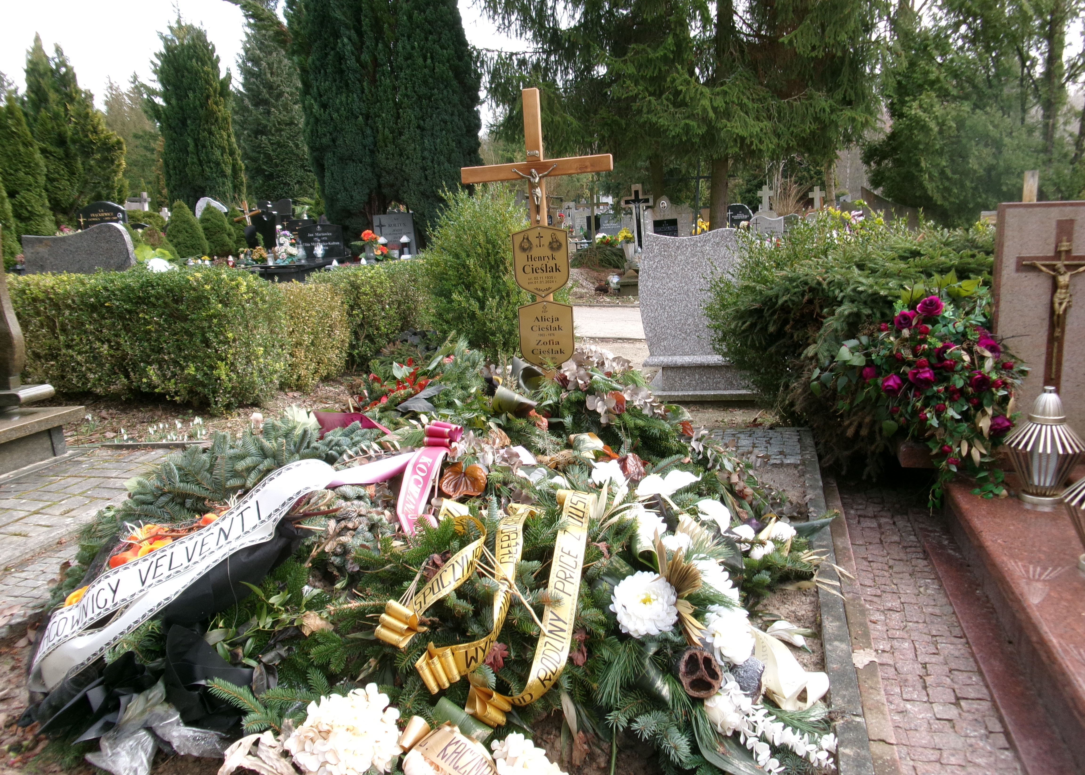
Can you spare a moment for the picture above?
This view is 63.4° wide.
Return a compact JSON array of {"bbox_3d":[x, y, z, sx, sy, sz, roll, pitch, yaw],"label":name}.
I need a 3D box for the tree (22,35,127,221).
[{"bbox_3d":[-11.473,-6.095,21.500,2.200,4.900,2.200,-3,12,0],"label":"tree"}]

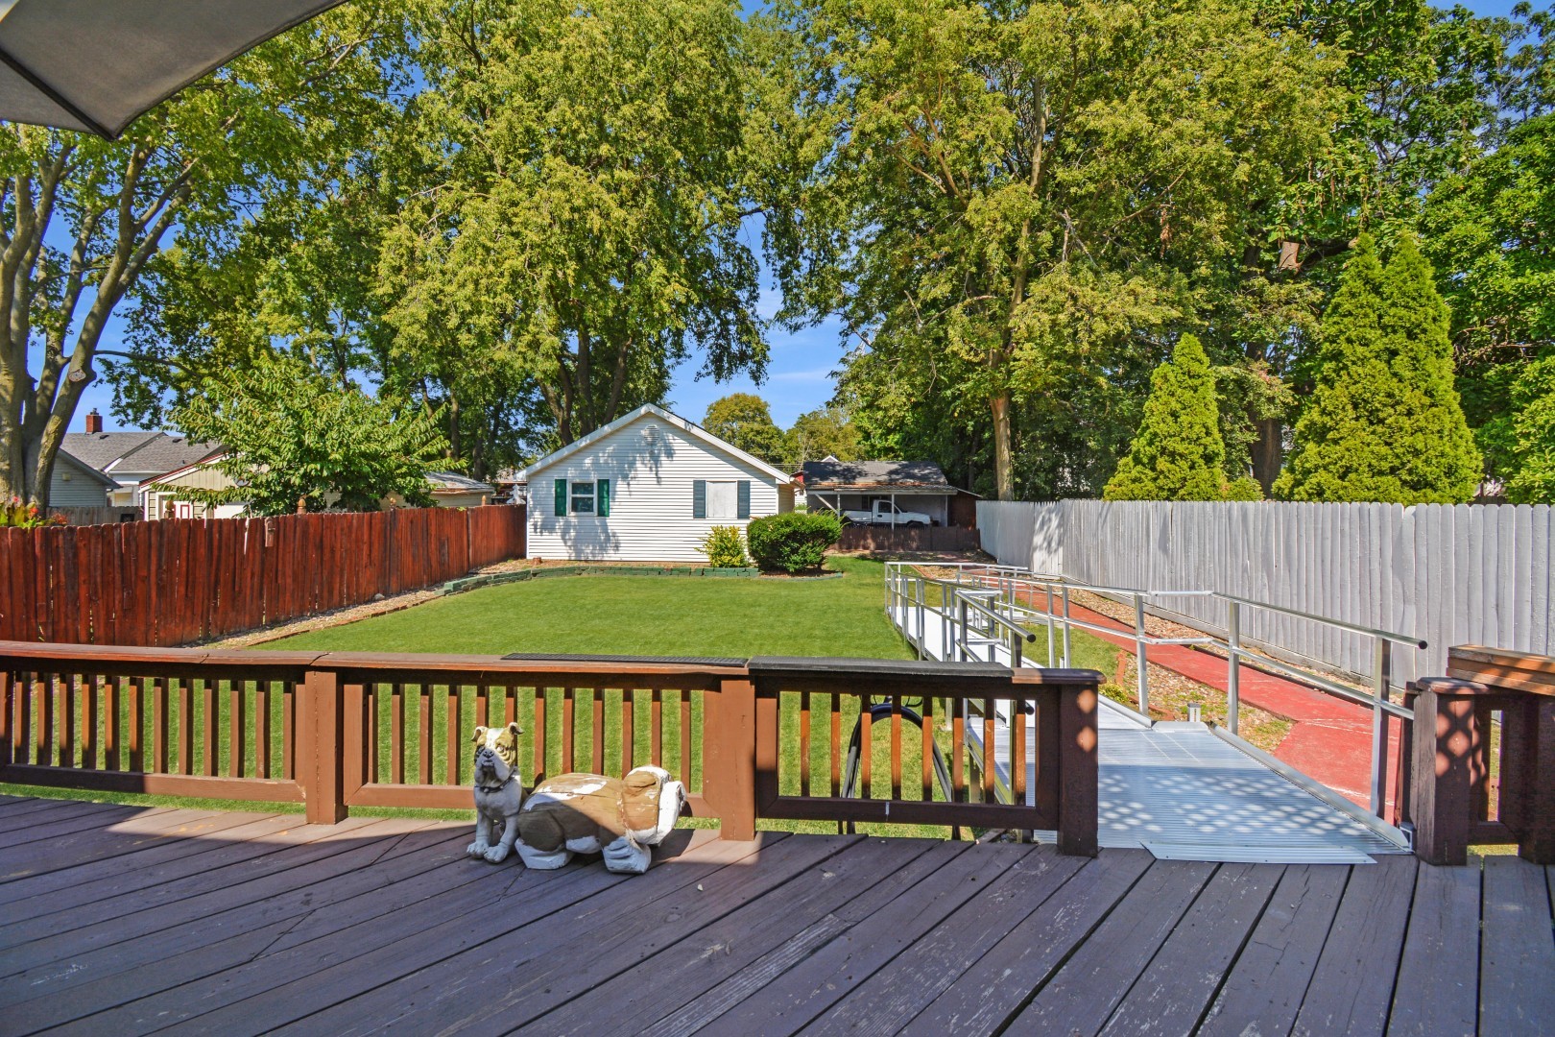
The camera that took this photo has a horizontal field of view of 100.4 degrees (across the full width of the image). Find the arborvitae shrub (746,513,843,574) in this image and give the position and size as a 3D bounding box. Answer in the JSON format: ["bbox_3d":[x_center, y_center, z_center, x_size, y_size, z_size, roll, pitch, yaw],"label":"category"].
[{"bbox_3d":[0.393,0.607,17.040,2.450,1.560,2.100,0,2,4],"label":"arborvitae shrub"}]

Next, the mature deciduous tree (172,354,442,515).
[{"bbox_3d":[-9.786,-1.023,13.883,5.000,5.150,5.000,0,2,4],"label":"mature deciduous tree"}]

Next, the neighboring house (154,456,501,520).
[{"bbox_3d":[-14.552,-0.452,21.592,6.900,3.600,6.700,0,2,4],"label":"neighboring house"}]

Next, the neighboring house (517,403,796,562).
[{"bbox_3d":[-3.318,-1.185,23.648,7.950,4.600,10.200,0,2,4],"label":"neighboring house"}]

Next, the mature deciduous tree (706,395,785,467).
[{"bbox_3d":[-3.082,-5.592,57.878,8.000,11.300,8.000,0,2,4],"label":"mature deciduous tree"}]

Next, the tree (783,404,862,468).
[{"bbox_3d":[4.204,-5.106,57.893,8.500,10.400,8.500,0,2,4],"label":"tree"}]

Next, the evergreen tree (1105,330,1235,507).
[{"bbox_3d":[8.446,-1.207,14.174,2.500,5.600,2.500,0,2,4],"label":"evergreen tree"}]

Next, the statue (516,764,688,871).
[{"bbox_3d":[-0.735,1.236,2.780,0.670,0.375,0.300,0,2,4],"label":"statue"}]

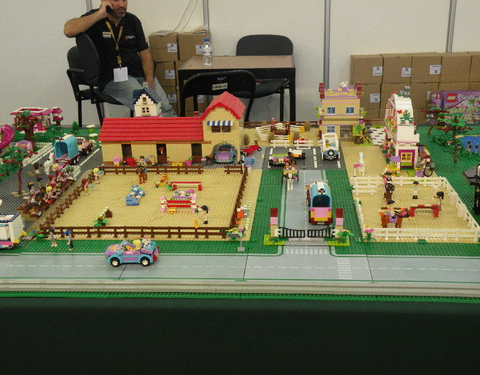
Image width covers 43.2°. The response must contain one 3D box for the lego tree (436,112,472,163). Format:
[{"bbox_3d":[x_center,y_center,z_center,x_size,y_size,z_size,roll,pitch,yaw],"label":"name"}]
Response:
[{"bbox_3d":[0.651,-0.147,1.853,0.100,0.150,0.095,0,20,5],"label":"lego tree"}]

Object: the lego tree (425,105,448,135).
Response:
[{"bbox_3d":[0.696,-0.240,2.160,0.083,0.109,0.072,0,20,5],"label":"lego tree"}]

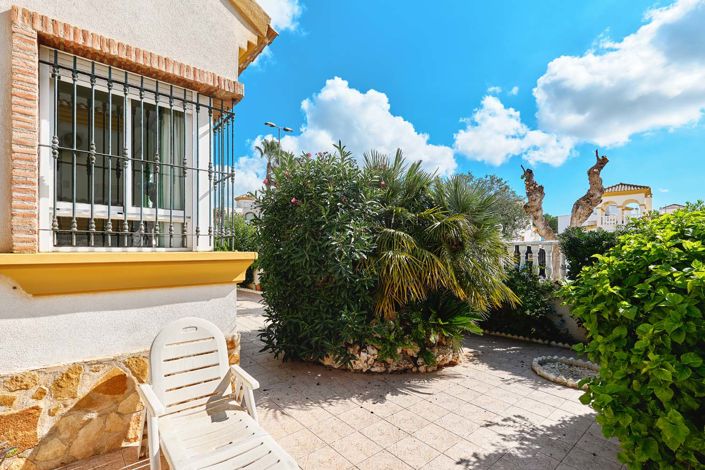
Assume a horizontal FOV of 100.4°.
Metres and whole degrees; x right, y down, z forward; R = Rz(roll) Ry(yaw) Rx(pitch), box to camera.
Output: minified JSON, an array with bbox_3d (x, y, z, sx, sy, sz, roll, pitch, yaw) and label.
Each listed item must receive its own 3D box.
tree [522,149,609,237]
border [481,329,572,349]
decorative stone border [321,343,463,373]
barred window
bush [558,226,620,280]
[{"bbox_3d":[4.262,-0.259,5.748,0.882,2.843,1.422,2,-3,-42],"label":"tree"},{"bbox_3d":[2.960,1.733,5.045,0.127,0.098,1.616,2,-3,-40],"label":"border"},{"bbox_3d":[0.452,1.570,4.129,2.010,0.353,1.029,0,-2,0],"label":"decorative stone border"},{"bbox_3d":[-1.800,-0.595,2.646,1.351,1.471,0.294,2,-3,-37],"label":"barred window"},{"bbox_3d":[4.015,0.454,4.853,0.980,1.176,1.127,2,-3,-42],"label":"bush"}]

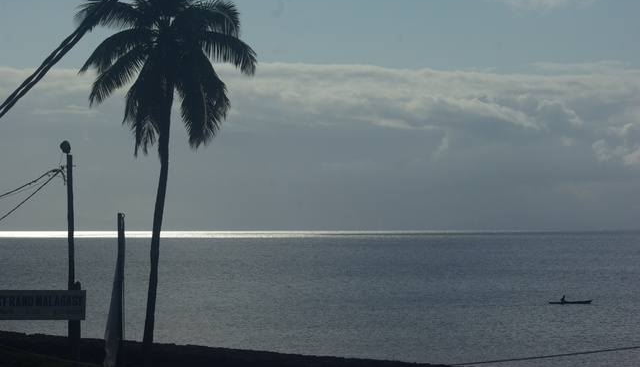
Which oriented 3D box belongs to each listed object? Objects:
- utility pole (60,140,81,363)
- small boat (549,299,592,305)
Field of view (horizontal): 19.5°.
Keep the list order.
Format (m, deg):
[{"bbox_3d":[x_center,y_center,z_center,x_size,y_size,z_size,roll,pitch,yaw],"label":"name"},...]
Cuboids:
[{"bbox_3d":[-9.150,2.530,68.000,0.500,8.200,0.420,0,-1,0],"label":"utility pole"},{"bbox_3d":[25.500,12.060,190.000,4.600,0.500,0.700,0,-1,0],"label":"small boat"}]

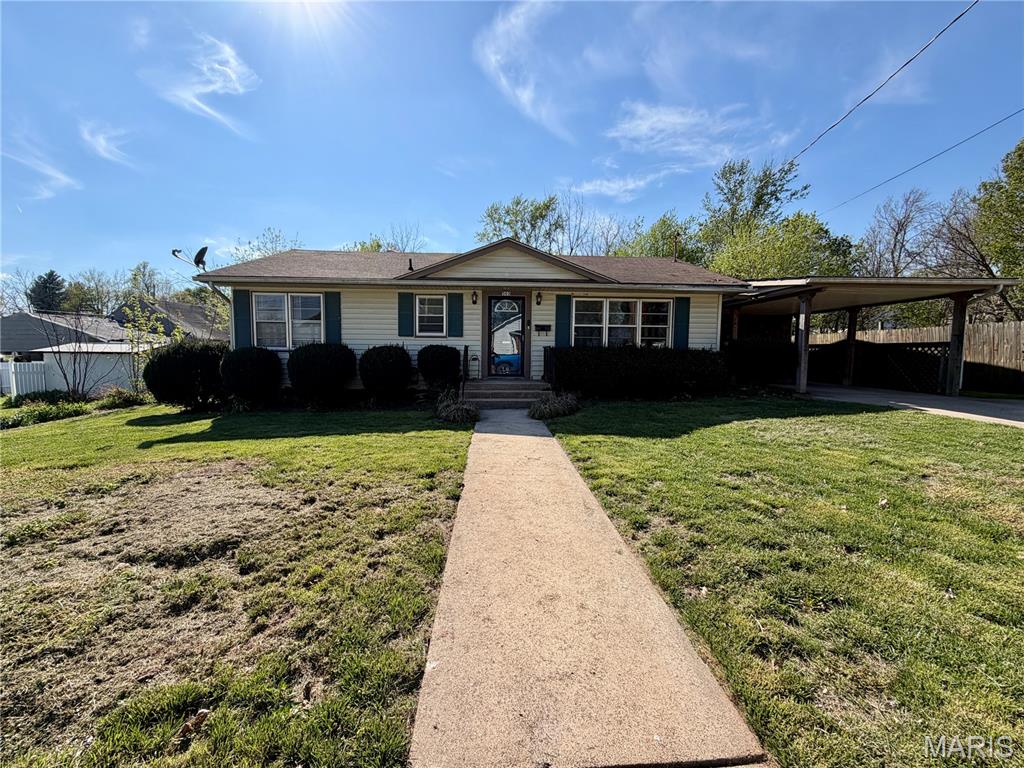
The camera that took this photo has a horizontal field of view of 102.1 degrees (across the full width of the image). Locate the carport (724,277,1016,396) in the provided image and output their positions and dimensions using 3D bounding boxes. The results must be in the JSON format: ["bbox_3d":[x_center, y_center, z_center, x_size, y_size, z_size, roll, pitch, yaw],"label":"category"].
[{"bbox_3d":[9.554,-1.421,13.722,5.450,2.950,7.000,0,5,-3],"label":"carport"}]

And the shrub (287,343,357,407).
[{"bbox_3d":[-4.362,-0.210,9.309,1.480,1.450,1.400,0,5,-3],"label":"shrub"}]

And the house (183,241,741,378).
[{"bbox_3d":[-0.892,-2.289,14.458,13.250,4.650,9.150,0,5,-3],"label":"house"}]

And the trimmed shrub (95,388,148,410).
[{"bbox_3d":[-9.068,0.309,9.268,1.000,0.470,0.950,0,5,-3],"label":"trimmed shrub"}]

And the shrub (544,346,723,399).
[{"bbox_3d":[2.857,-0.245,9.868,3.900,1.250,1.000,0,5,-3],"label":"shrub"}]

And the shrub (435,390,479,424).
[{"bbox_3d":[-1.094,0.379,8.166,0.850,0.570,0.820,0,5,-3],"label":"shrub"}]

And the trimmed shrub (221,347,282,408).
[{"bbox_3d":[-5.998,-0.159,9.282,1.300,1.340,1.250,0,5,-3],"label":"trimmed shrub"}]

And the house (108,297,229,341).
[{"bbox_3d":[-26.316,-3.656,31.786,8.600,5.300,8.500,0,5,-3],"label":"house"}]

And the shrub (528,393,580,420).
[{"bbox_3d":[0.878,0.368,8.715,1.050,0.500,0.950,0,5,-3],"label":"shrub"}]

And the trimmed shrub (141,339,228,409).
[{"bbox_3d":[-7.619,-0.256,9.293,1.600,1.500,1.500,0,5,-3],"label":"trimmed shrub"}]

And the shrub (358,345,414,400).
[{"bbox_3d":[-2.903,-0.200,9.484,1.220,1.390,1.200,0,5,-3],"label":"shrub"}]

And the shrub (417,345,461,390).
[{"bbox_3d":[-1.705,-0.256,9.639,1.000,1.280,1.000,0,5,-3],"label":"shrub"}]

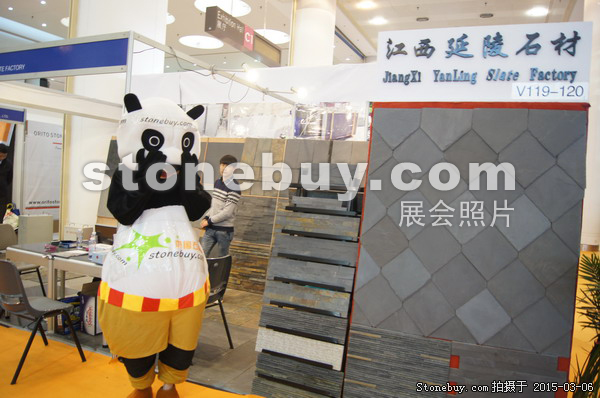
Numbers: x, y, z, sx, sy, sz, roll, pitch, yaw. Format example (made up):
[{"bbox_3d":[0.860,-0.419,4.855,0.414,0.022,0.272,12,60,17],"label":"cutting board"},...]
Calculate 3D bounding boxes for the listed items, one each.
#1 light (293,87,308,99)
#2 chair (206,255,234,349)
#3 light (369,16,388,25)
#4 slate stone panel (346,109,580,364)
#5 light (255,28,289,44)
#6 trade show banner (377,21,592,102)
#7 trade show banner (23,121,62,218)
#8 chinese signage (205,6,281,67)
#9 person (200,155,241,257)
[{"bbox_3d":[0.006,-1.244,5.250,0.180,0.140,0.160,2,2,-37],"label":"light"},{"bbox_3d":[-0.892,0.856,3.787,0.550,0.800,0.510,4,2,34],"label":"chair"},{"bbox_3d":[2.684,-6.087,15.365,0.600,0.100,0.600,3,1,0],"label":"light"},{"bbox_3d":[0.963,0.140,2.658,1.190,1.358,0.040,4,-3,19],"label":"slate stone panel"},{"bbox_3d":[-1.292,-6.550,18.145,1.800,0.120,1.800,3,1,0],"label":"light"},{"bbox_3d":[1.080,-0.813,2.729,1.210,0.453,0.050,3,2,16],"label":"trade show banner"},{"bbox_3d":[-5.007,-0.508,8.964,0.030,1.880,0.980,4,2,25],"label":"trade show banner"},{"bbox_3d":[-1.375,-4.189,11.959,0.273,0.556,3.290,4,2,25],"label":"chinese signage"},{"bbox_3d":[-0.839,0.415,4.728,0.330,1.720,0.460,3,2,-37],"label":"person"}]

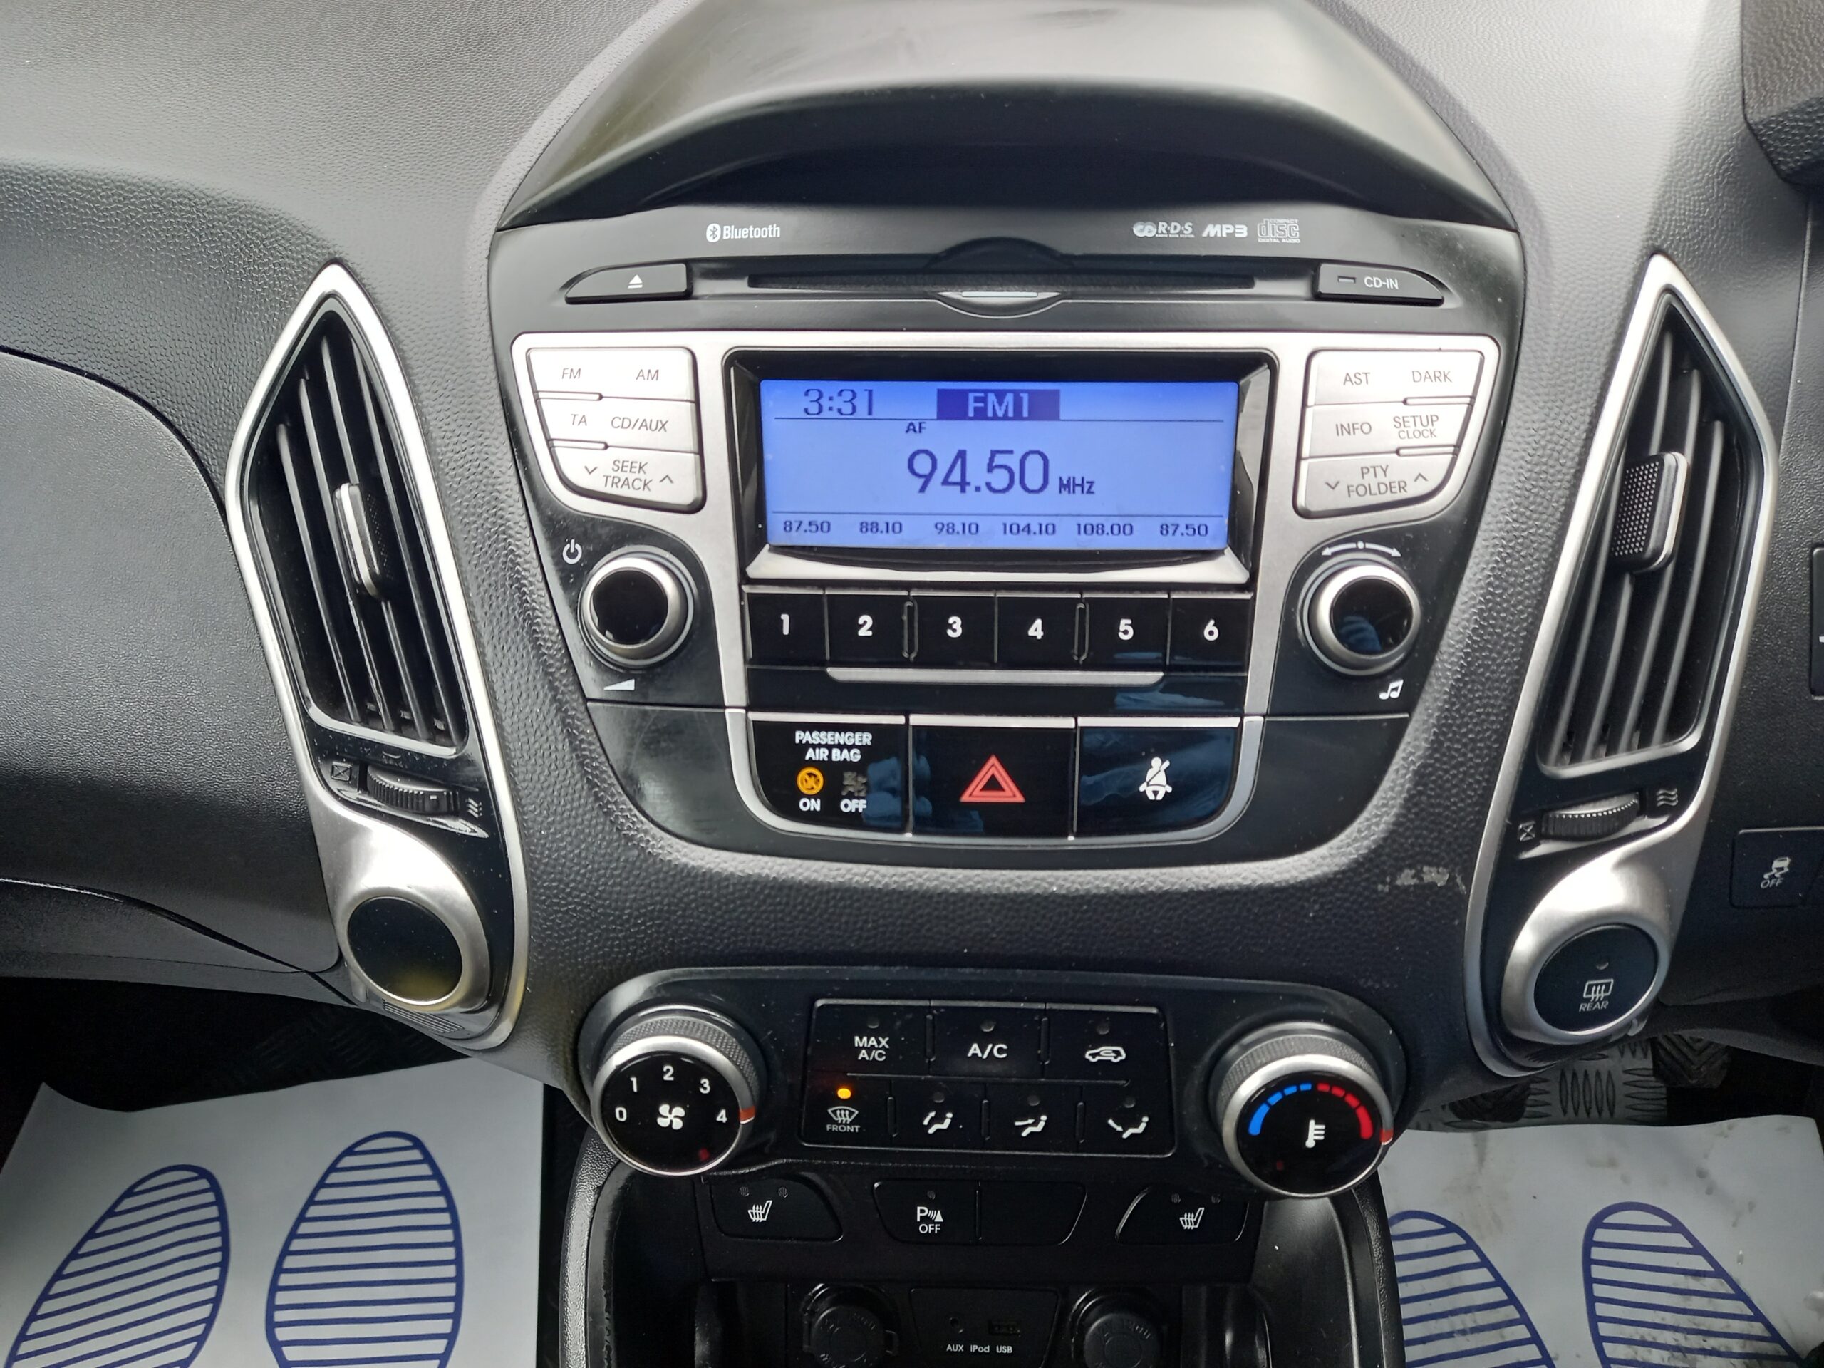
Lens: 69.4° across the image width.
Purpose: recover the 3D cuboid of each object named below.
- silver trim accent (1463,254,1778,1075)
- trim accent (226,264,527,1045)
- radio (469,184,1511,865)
[{"bbox_3d":[0.188,-0.004,0.354,0.062,0.216,0.038,8,8,-2],"label":"silver trim accent"},{"bbox_3d":[-0.149,-0.007,0.372,0.062,0.216,0.038,-7,7,8],"label":"trim accent"},{"bbox_3d":[0.025,-0.041,0.362,0.264,0.176,0.055,1,4,3],"label":"radio"}]

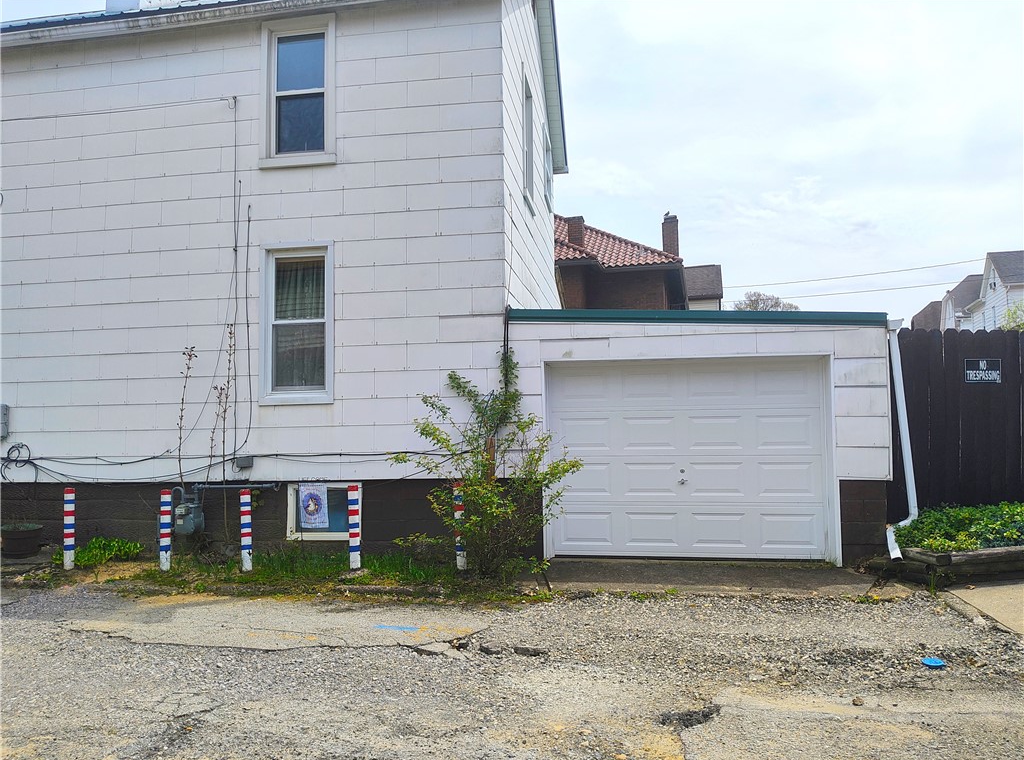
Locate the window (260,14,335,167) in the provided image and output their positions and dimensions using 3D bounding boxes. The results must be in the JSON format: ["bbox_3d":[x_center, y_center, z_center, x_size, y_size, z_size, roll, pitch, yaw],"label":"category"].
[{"bbox_3d":[-2.275,-3.065,7.930,0.845,1.640,0.140,-2,-4,9],"label":"window"}]

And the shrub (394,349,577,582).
[{"bbox_3d":[-0.191,0.770,6.905,1.650,2.050,1.150,-1,-4,9],"label":"shrub"}]

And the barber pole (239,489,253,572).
[{"bbox_3d":[-2.515,1.424,7.005,0.094,0.770,0.094,-3,-4,9],"label":"barber pole"}]

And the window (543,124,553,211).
[{"bbox_3d":[0.503,-3.265,11.670,0.140,1.160,0.900,-2,-4,9],"label":"window"}]

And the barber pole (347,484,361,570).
[{"bbox_3d":[-1.456,1.365,6.839,0.094,0.770,0.094,-3,-4,9],"label":"barber pole"}]

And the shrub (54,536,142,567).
[{"bbox_3d":[-4.203,1.758,7.535,0.850,0.280,0.450,-1,-4,9],"label":"shrub"}]

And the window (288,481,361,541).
[{"bbox_3d":[-1.943,1.365,7.685,0.810,0.585,0.140,-1,-4,9],"label":"window"}]

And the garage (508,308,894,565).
[{"bbox_3d":[2.158,0.682,9.731,3.600,2.480,5.400,-1,-4,9],"label":"garage"}]

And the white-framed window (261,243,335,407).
[{"bbox_3d":[-2.236,-0.587,7.750,0.820,1.685,0.140,-2,-4,9],"label":"white-framed window"}]

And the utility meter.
[{"bbox_3d":[-3.278,1.328,7.489,0.245,0.450,0.230,-2,-4,9],"label":"utility meter"}]

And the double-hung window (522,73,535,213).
[{"bbox_3d":[0.157,-3.010,9.444,0.140,1.680,0.880,-2,-4,9],"label":"double-hung window"}]

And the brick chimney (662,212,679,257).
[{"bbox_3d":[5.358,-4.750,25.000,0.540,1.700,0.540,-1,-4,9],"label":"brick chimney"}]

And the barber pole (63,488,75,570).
[{"bbox_3d":[-4.418,1.489,7.385,0.100,0.795,0.100,-1,-4,9],"label":"barber pole"}]

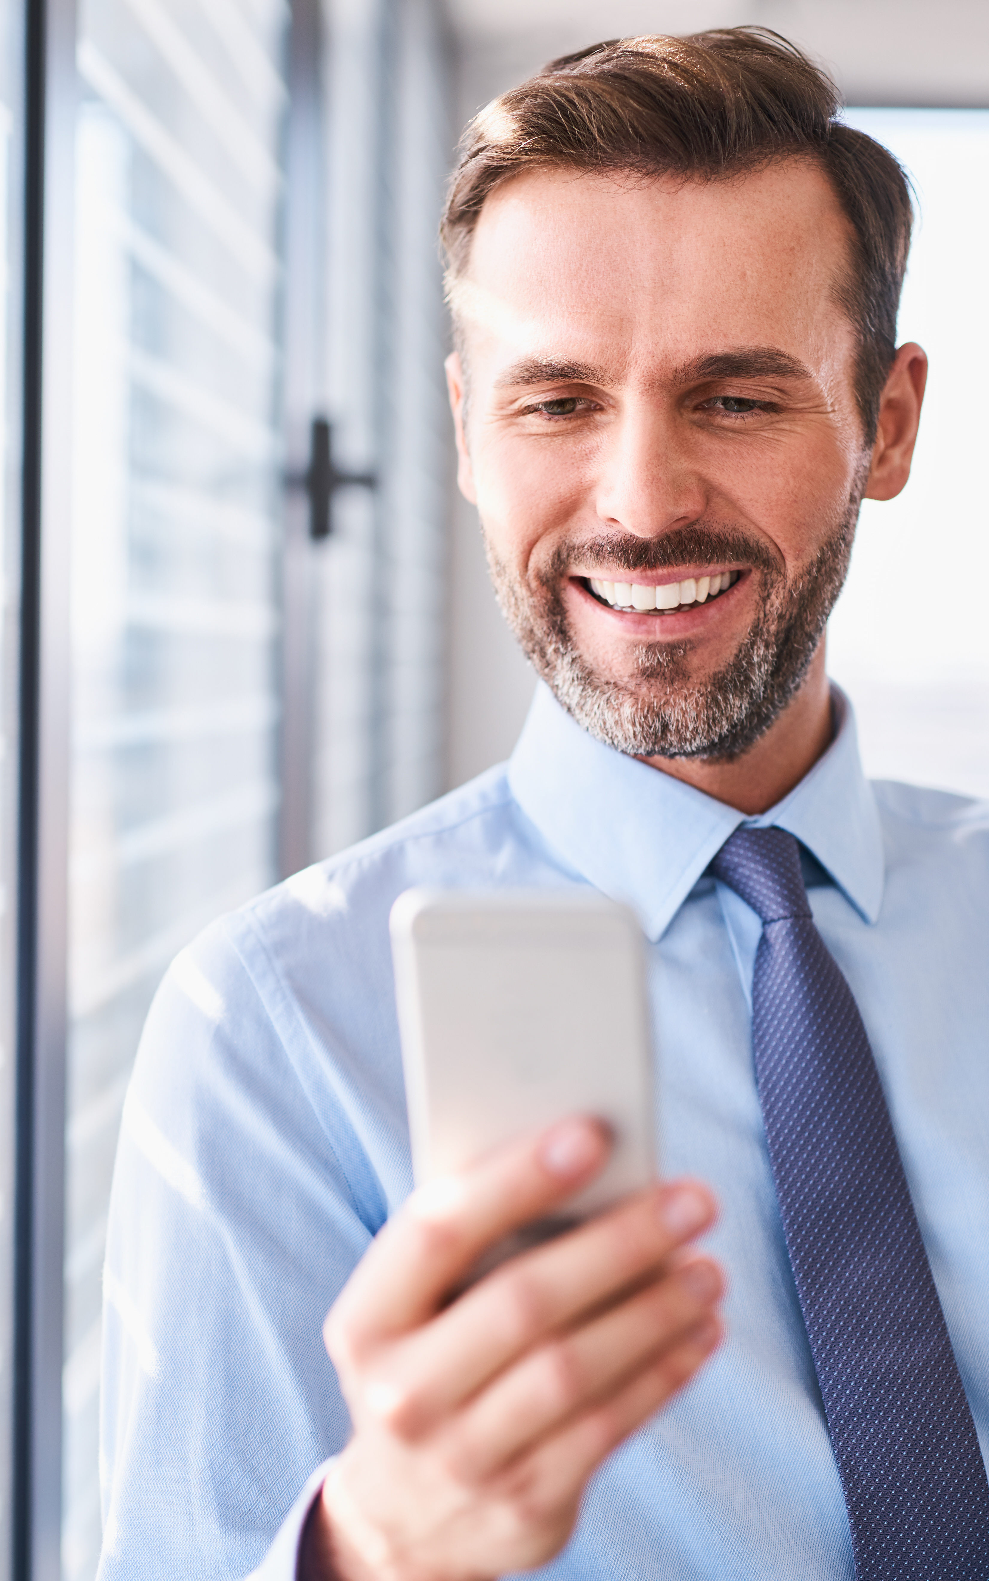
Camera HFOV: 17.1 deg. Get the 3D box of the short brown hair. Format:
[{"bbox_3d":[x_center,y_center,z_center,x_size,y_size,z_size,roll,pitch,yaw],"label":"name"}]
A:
[{"bbox_3d":[0.073,-0.200,1.265,0.174,0.178,0.195,-2,8,11],"label":"short brown hair"}]

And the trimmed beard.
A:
[{"bbox_3d":[0.064,-0.064,1.197,0.138,0.108,0.100,-2,8,11],"label":"trimmed beard"}]

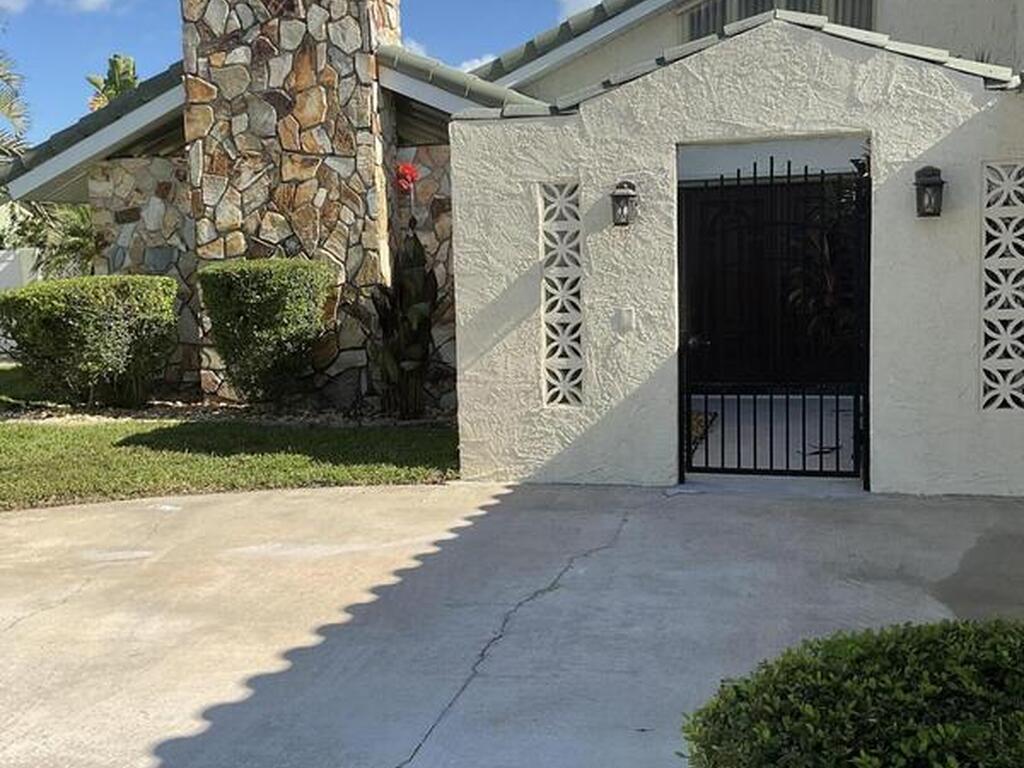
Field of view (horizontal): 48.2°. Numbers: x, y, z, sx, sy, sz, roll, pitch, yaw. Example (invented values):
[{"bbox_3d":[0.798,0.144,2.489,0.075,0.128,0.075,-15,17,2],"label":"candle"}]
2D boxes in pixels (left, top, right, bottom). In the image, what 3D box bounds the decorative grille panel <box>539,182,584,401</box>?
[{"bbox_3d":[0.337,-0.597,7.623,0.305,1.500,0.100,0,6,15],"label":"decorative grille panel"}]

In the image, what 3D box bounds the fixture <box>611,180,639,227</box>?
[{"bbox_3d":[0.718,-1.153,7.304,0.175,0.290,0.190,0,6,15],"label":"fixture"}]

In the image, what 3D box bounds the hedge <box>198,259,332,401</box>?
[{"bbox_3d":[-2.608,-0.566,12.100,1.280,1.481,1.100,0,6,15],"label":"hedge"}]

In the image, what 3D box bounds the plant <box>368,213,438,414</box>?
[{"bbox_3d":[-1.034,-0.634,10.900,0.620,1.906,0.580,0,6,15],"label":"plant"}]

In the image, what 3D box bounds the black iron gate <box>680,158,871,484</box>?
[{"bbox_3d":[1.673,-0.385,7.333,1.170,2.110,0.080,0,6,15],"label":"black iron gate"}]

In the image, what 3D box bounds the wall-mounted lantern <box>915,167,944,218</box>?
[{"bbox_3d":[2.490,-1.142,6.821,0.175,0.305,0.190,0,6,15],"label":"wall-mounted lantern"}]

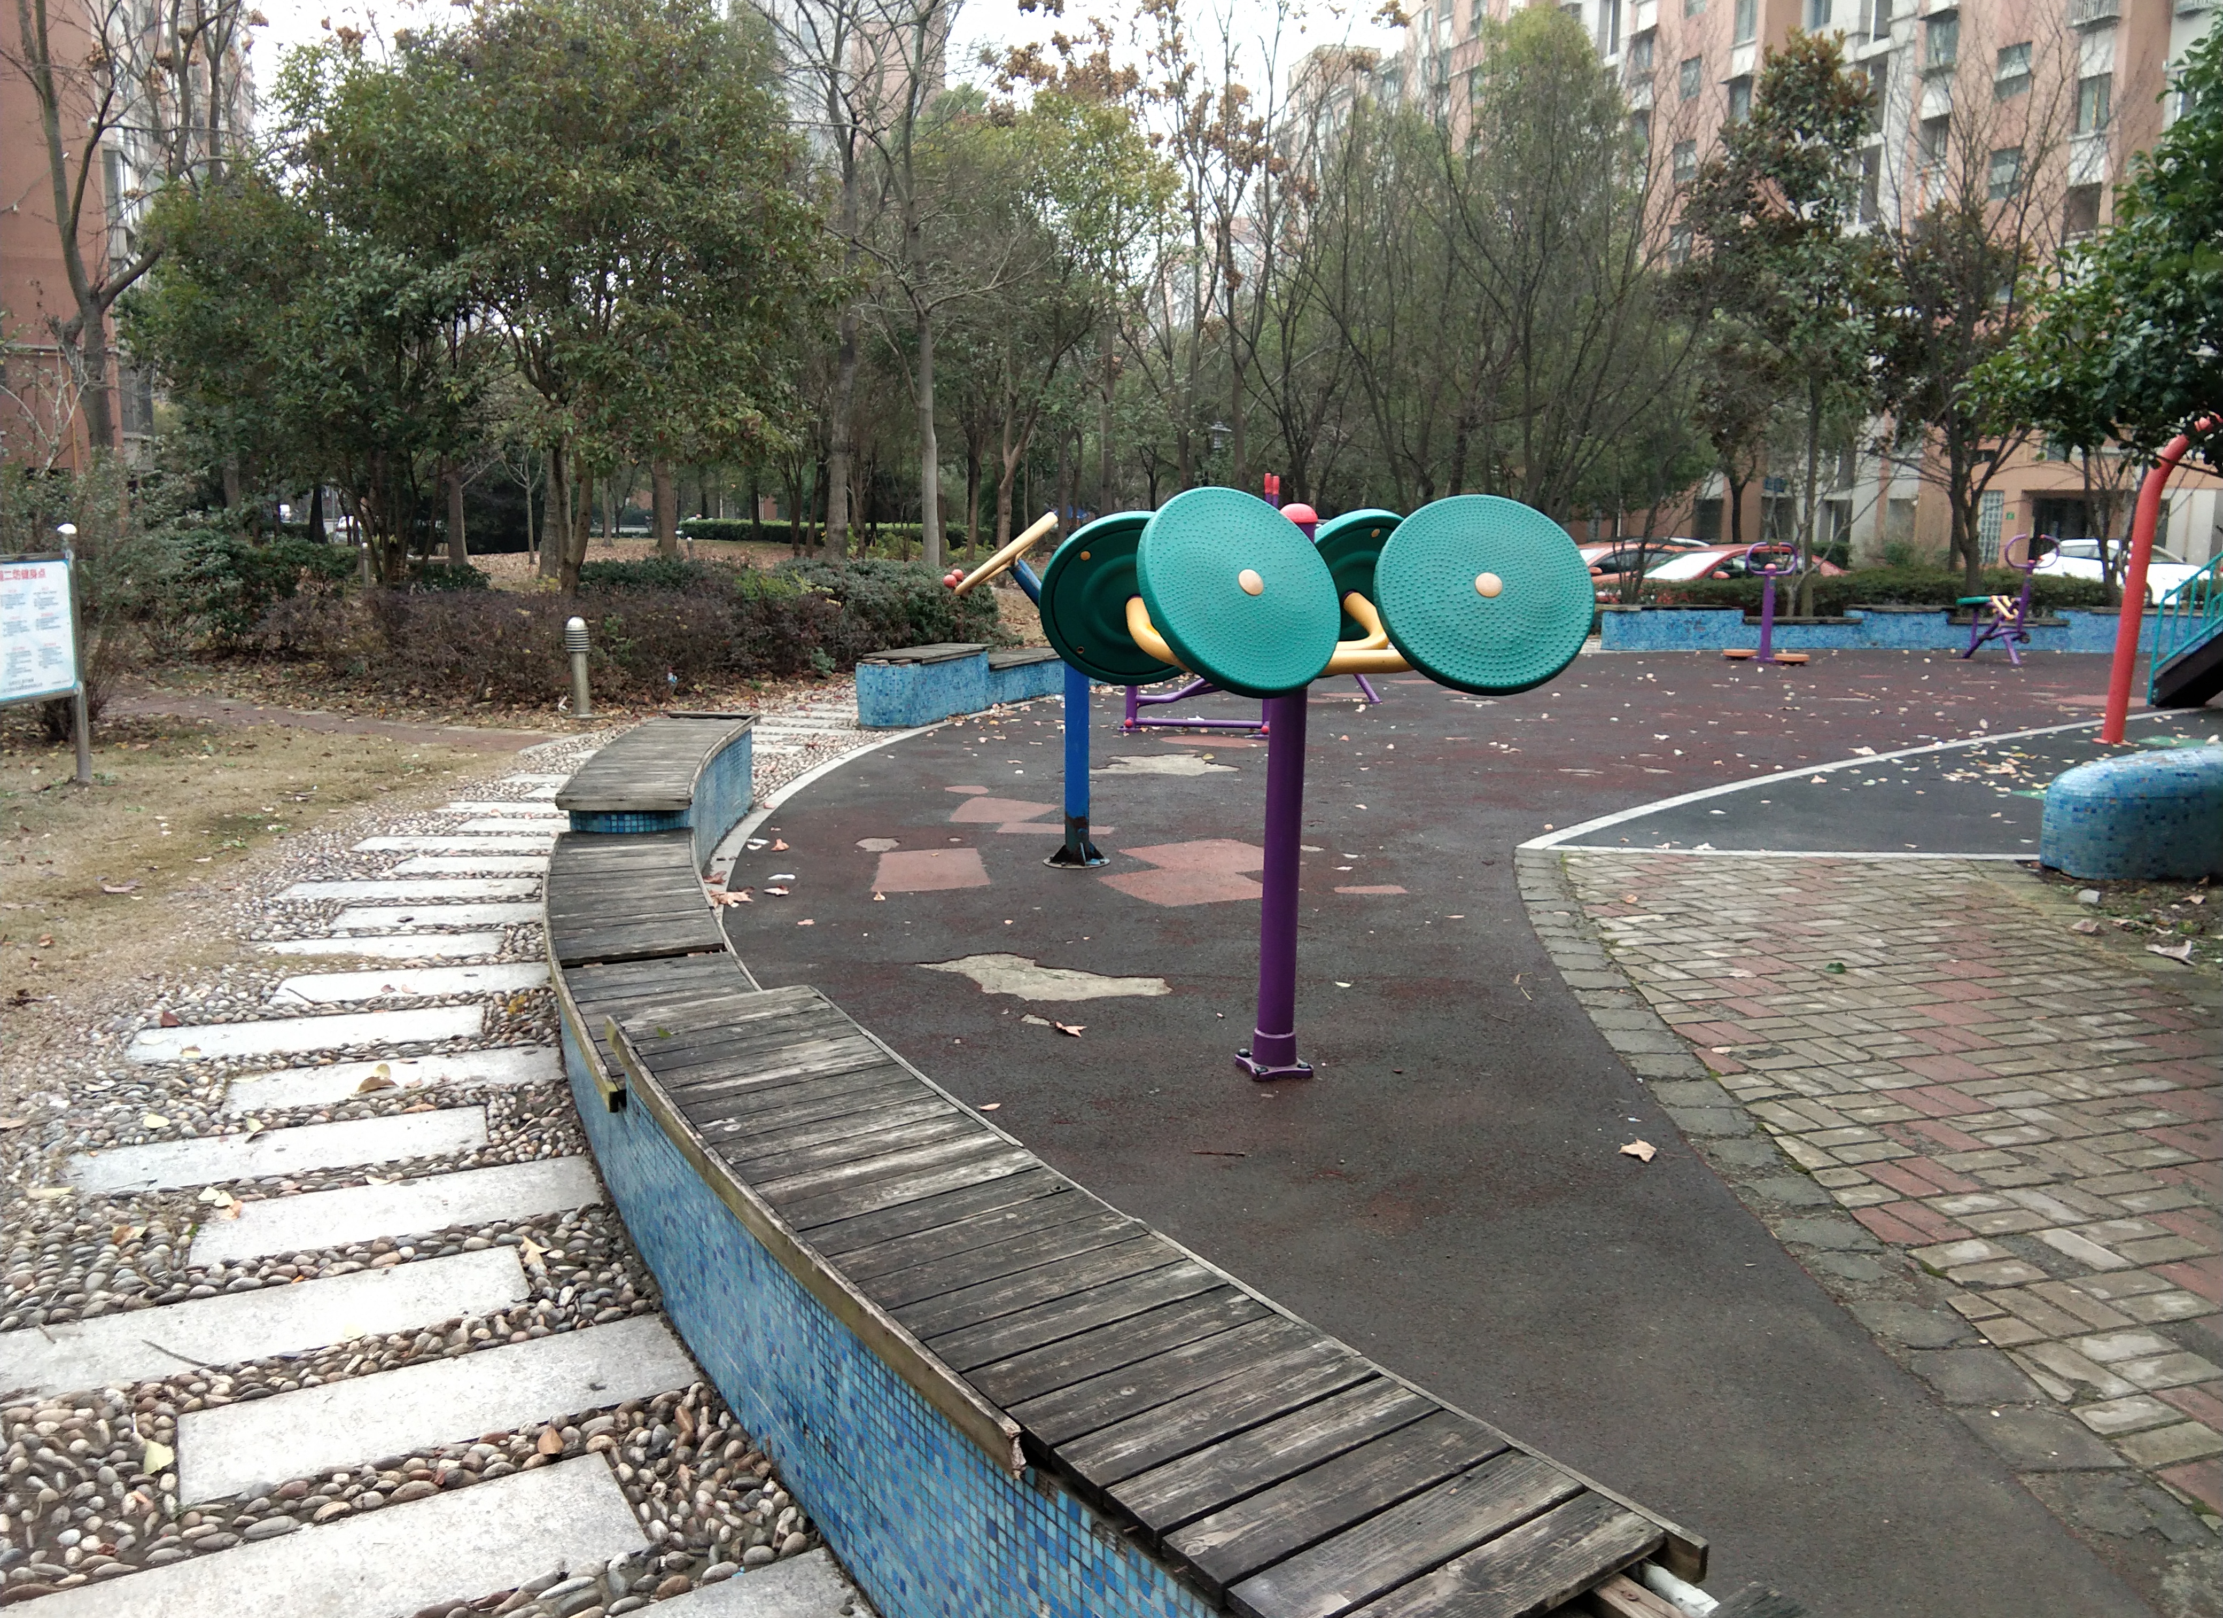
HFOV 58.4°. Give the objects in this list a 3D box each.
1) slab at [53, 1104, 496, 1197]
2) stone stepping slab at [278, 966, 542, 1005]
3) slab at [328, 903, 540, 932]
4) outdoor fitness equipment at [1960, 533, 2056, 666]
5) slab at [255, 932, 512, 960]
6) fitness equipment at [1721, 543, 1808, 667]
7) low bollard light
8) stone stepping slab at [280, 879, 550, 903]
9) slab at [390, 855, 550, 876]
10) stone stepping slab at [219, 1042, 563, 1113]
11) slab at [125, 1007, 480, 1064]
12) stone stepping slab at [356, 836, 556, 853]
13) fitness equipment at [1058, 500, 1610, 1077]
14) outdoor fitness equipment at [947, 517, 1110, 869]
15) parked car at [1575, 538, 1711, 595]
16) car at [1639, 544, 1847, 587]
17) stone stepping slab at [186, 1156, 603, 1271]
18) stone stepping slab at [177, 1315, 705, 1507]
[{"bbox_3d":[-1.941,0.824,4.690,0.910,0.050,0.302,-4,10,-26],"label":"slab"},{"bbox_3d":[-2.172,0.572,6.258,0.830,0.050,0.323,-2,9,-18],"label":"stone stepping slab"},{"bbox_3d":[-2.274,0.399,6.951,0.800,0.060,0.300,-1,10,-11],"label":"slab"},{"bbox_3d":[8.311,-1.975,18.399,0.520,1.240,0.980,-7,12,-40],"label":"outdoor fitness equipment"},{"bbox_3d":[-2.524,0.491,6.739,0.890,0.050,0.288,-1,9,-11],"label":"slab"},{"bbox_3d":[6.087,-1.943,18.509,0.870,1.120,0.400,7,11,30],"label":"fitness equipment"},{"bbox_3d":[-3.417,-0.927,12.845,0.155,0.670,0.155,1,9,0],"label":"low bollard light"},{"bbox_3d":[-2.694,0.336,7.706,0.930,0.050,0.315,-1,9,-9],"label":"stone stepping slab"},{"bbox_3d":[-2.501,0.256,8.227,0.800,0.050,0.323,0,9,-6],"label":"slab"},{"bbox_3d":[-1.825,0.720,5.115,0.802,0.060,0.281,-3,10,-24],"label":"stone stepping slab"},{"bbox_3d":[-2.201,0.649,5.488,0.894,0.060,0.298,-3,10,-22],"label":"slab"},{"bbox_3d":[-2.796,0.176,8.702,0.920,0.050,0.323,0,9,-6],"label":"stone stepping slab"},{"bbox_3d":[0.438,-0.059,5.022,1.100,1.480,1.150,-1,10,-14],"label":"fitness equipment"},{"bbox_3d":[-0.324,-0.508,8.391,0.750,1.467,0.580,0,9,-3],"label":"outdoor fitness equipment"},{"bbox_3d":[8.206,-3.845,34.319,4.450,1.460,1.760,-3,10,-24],"label":"parked car"},{"bbox_3d":[10.900,-4.030,35.700,4.500,1.460,1.780,-3,10,-21],"label":"car"},{"bbox_3d":[-1.501,0.875,4.237,0.793,0.060,0.307,-4,11,-27],"label":"stone stepping slab"},{"bbox_3d":[-1.137,1.037,3.418,0.840,0.050,0.314,-5,11,-32],"label":"stone stepping slab"}]

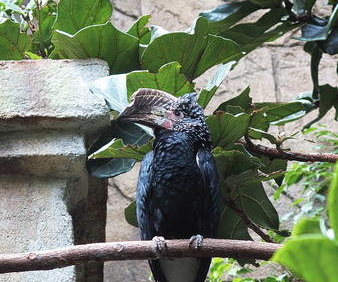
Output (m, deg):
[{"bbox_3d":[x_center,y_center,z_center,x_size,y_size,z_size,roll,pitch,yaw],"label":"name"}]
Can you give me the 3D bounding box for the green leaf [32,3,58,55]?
[{"bbox_3d":[-0.296,-0.267,5.100,0.057,0.115,0.060,0,-10,0],"label":"green leaf"}]

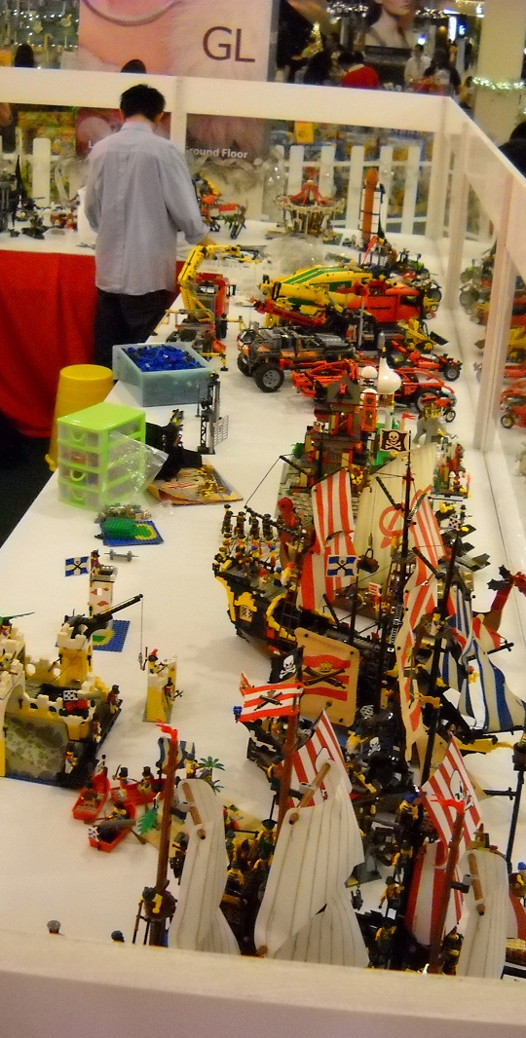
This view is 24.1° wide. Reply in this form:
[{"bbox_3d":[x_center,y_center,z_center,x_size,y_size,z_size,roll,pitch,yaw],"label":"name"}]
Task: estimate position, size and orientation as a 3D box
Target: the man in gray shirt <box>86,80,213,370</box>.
[{"bbox_3d":[-0.494,-1.088,5.565,0.570,1.670,0.380,9,23,14],"label":"man in gray shirt"}]

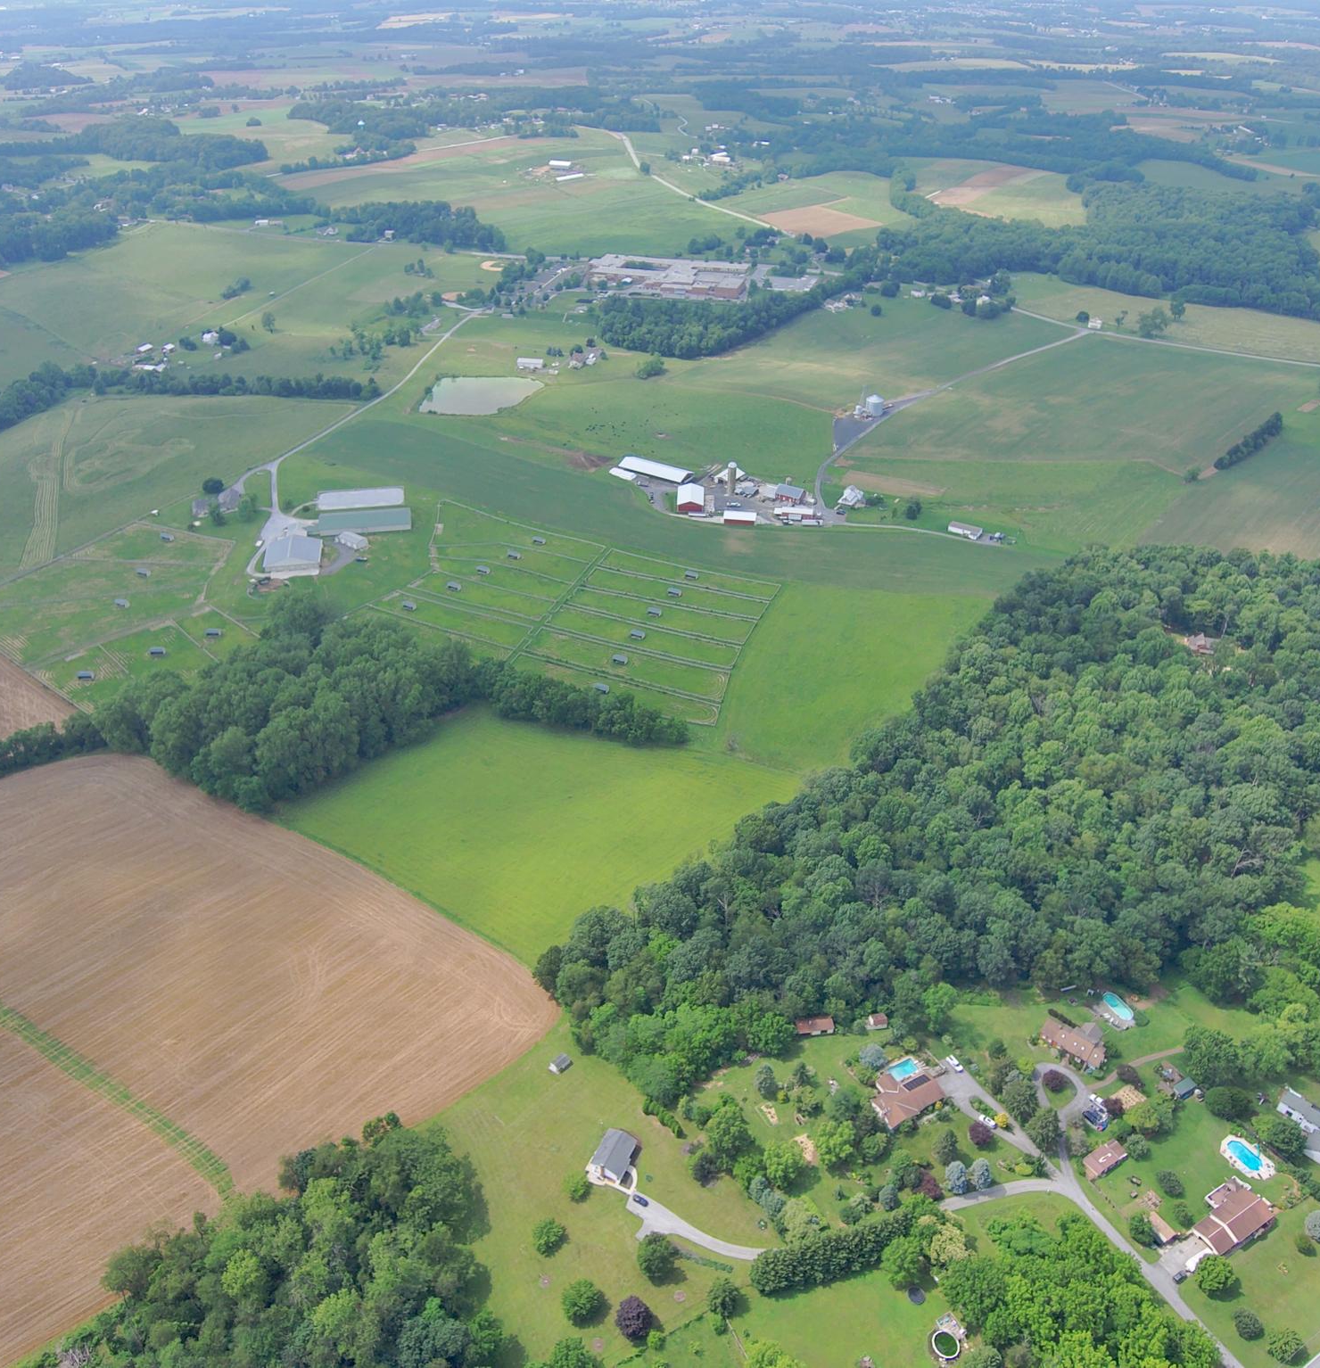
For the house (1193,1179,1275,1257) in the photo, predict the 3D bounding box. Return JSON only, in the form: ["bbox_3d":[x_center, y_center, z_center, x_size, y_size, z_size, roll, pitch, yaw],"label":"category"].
[{"bbox_3d":[154.290,144.430,297.690,22.710,5.200,8.940,-19,38,-25],"label":"house"}]

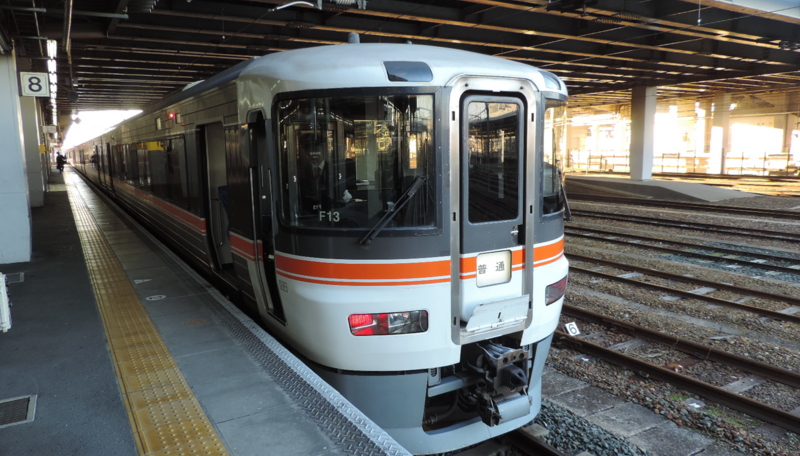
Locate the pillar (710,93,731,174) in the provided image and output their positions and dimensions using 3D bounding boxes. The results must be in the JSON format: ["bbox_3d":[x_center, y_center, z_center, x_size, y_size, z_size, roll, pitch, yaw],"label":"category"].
[{"bbox_3d":[25.566,-7.426,44.372,0.950,6.450,0.950,-5,9,-31],"label":"pillar"}]

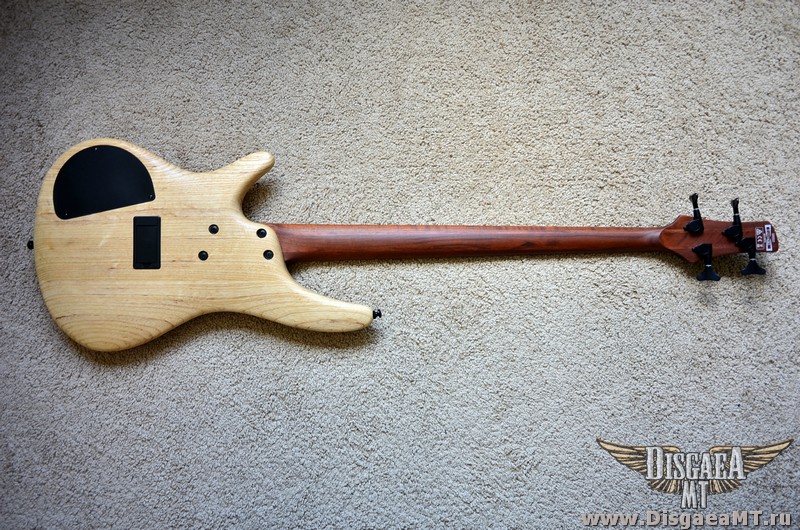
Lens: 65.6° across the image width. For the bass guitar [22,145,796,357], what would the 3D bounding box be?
[{"bbox_3d":[0.007,-0.032,0.962,1.145,0.065,0.326,0,86,0],"label":"bass guitar"}]

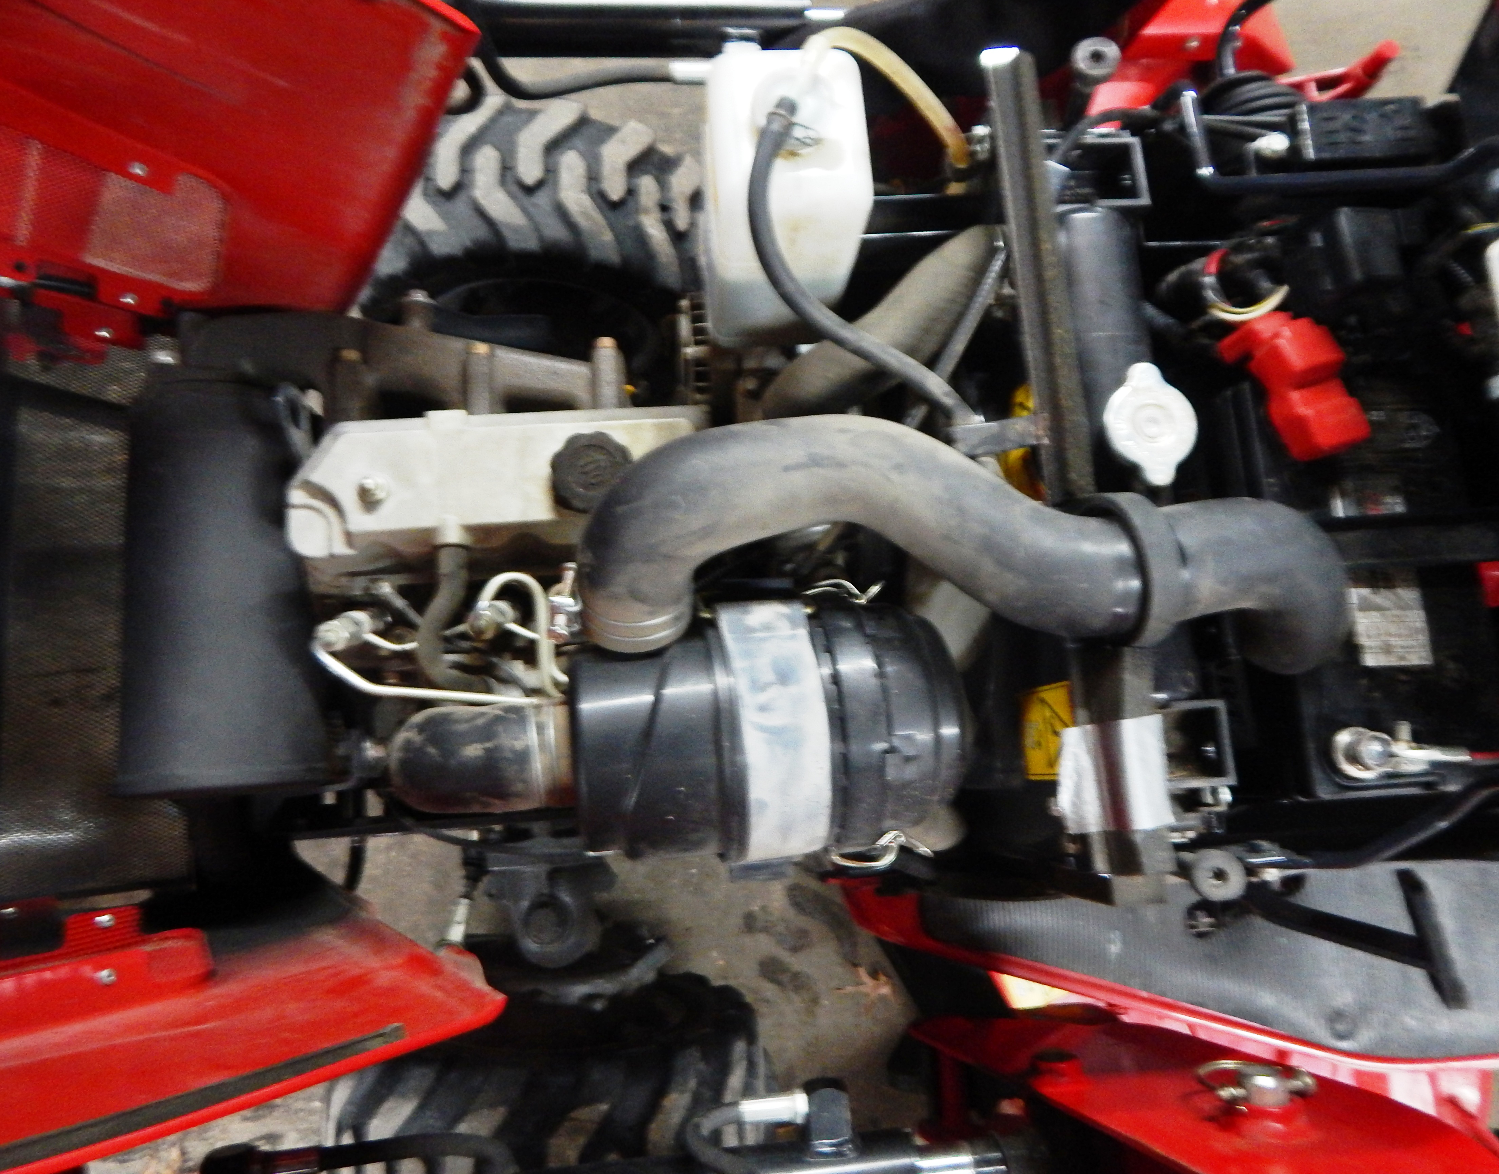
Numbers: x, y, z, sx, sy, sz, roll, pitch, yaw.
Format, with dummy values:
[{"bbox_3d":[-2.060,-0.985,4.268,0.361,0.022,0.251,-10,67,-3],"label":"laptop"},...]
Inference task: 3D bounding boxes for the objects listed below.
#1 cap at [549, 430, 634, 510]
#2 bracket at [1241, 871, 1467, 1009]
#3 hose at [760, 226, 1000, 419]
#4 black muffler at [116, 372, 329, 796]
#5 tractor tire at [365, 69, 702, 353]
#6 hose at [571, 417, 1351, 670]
[{"bbox_3d":[-0.092,-0.068,0.586,0.049,0.025,0.049,0,79,-1],"label":"cap"},{"bbox_3d":[0.343,0.200,0.564,0.122,0.050,0.080,-3,79,-2],"label":"bracket"},{"bbox_3d":[0.087,-0.155,0.610,0.190,0.050,0.055,-37,82,-1],"label":"hose"},{"bbox_3d":[-0.346,0.001,0.648,0.115,0.115,0.262,-8,77,-8],"label":"black muffler"},{"bbox_3d":[-0.268,-0.398,1.250,0.455,0.455,0.200,-3,79,-2],"label":"tractor tire"},{"bbox_3d":[0.116,-0.024,0.545,0.400,0.115,0.145,-3,79,-2],"label":"hose"}]

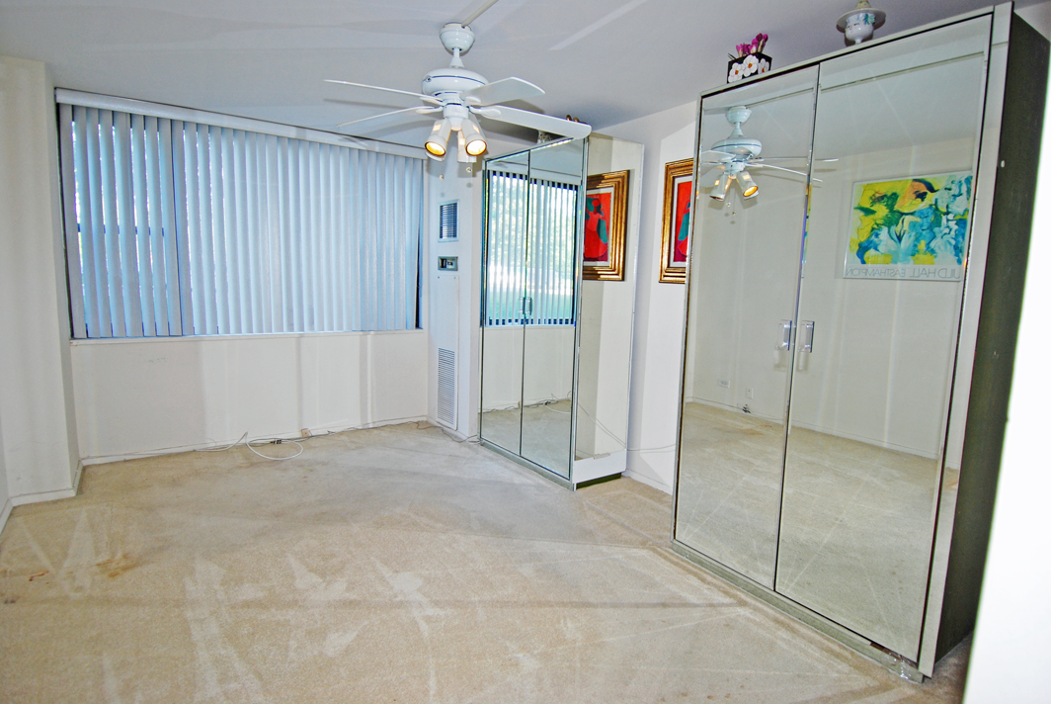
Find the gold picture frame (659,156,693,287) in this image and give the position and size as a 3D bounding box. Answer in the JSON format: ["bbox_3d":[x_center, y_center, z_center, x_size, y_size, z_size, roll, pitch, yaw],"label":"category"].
[{"bbox_3d":[1.048,-0.781,3.102,0.045,0.745,0.621,-3,8,-34],"label":"gold picture frame"}]

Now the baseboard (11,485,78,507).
[{"bbox_3d":[-2.772,0.828,3.028,0.275,0.061,0.019,-3,8,-34],"label":"baseboard"}]

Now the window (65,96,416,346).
[{"bbox_3d":[-1.974,-0.952,4.154,2.532,1.629,0.096,-3,8,-34],"label":"window"}]

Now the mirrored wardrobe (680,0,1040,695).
[{"bbox_3d":[1.300,-0.030,2.243,0.547,2.163,1.099,-3,8,-34],"label":"mirrored wardrobe"}]

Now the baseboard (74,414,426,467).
[{"bbox_3d":[-1.998,0.697,4.349,2.554,0.055,0.019,-3,8,-34],"label":"baseboard"}]

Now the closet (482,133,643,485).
[{"bbox_3d":[0.201,-0.303,3.904,0.503,2.259,1.248,-3,8,-34],"label":"closet"}]

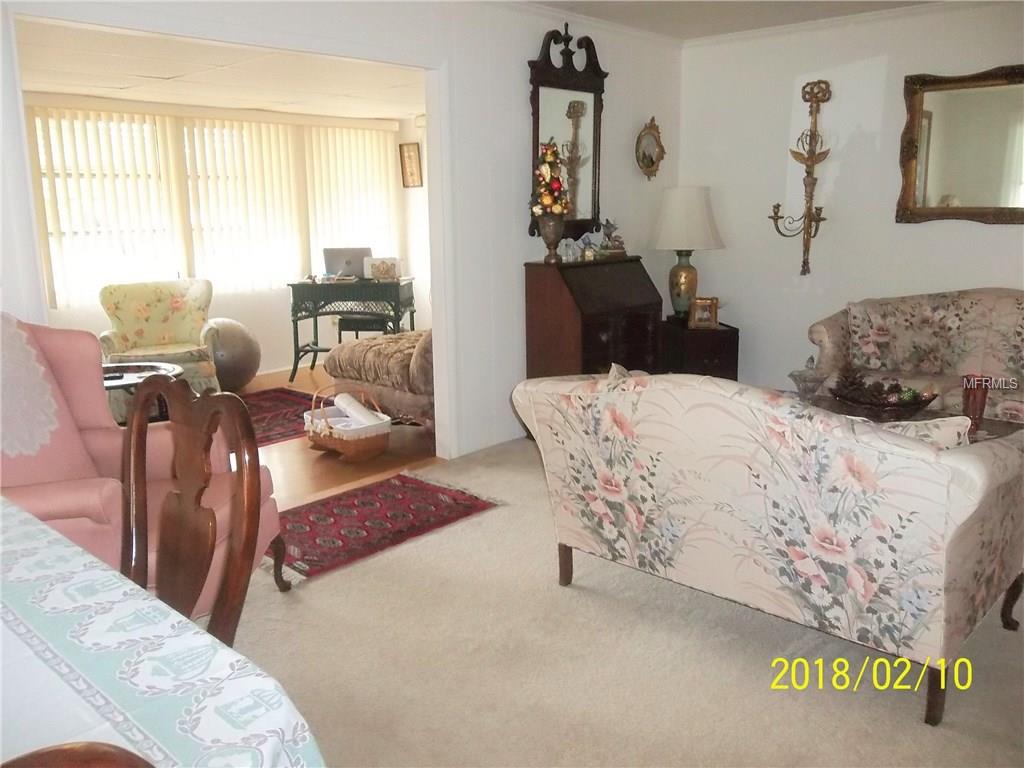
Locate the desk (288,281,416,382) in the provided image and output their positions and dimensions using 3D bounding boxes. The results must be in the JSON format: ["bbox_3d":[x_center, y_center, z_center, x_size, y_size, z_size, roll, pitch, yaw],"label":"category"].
[{"bbox_3d":[-1.325,-0.476,6.700,0.920,0.760,0.500,-2,13,-5],"label":"desk"}]

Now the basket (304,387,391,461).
[{"bbox_3d":[-0.959,0.196,4.616,0.470,0.374,0.320,12,18,43],"label":"basket"}]

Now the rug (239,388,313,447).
[{"bbox_3d":[-1.937,0.272,5.144,1.280,0.012,1.850,12,18,43],"label":"rug"}]

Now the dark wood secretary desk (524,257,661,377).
[{"bbox_3d":[0.511,-0.212,4.842,0.470,1.040,0.780,12,18,43],"label":"dark wood secretary desk"}]

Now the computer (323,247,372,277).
[{"bbox_3d":[-1.385,-1.008,6.740,0.370,0.240,0.290,-2,13,-5],"label":"computer"}]

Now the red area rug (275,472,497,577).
[{"bbox_3d":[-0.662,0.608,3.623,0.660,0.012,1.090,12,18,43],"label":"red area rug"}]

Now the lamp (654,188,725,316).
[{"bbox_3d":[1.102,-0.821,5.052,0.450,0.820,0.450,-1,13,0],"label":"lamp"}]

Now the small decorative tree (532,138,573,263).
[{"bbox_3d":[0.243,-1.025,4.514,0.230,0.695,0.230,-1,13,0],"label":"small decorative tree"}]

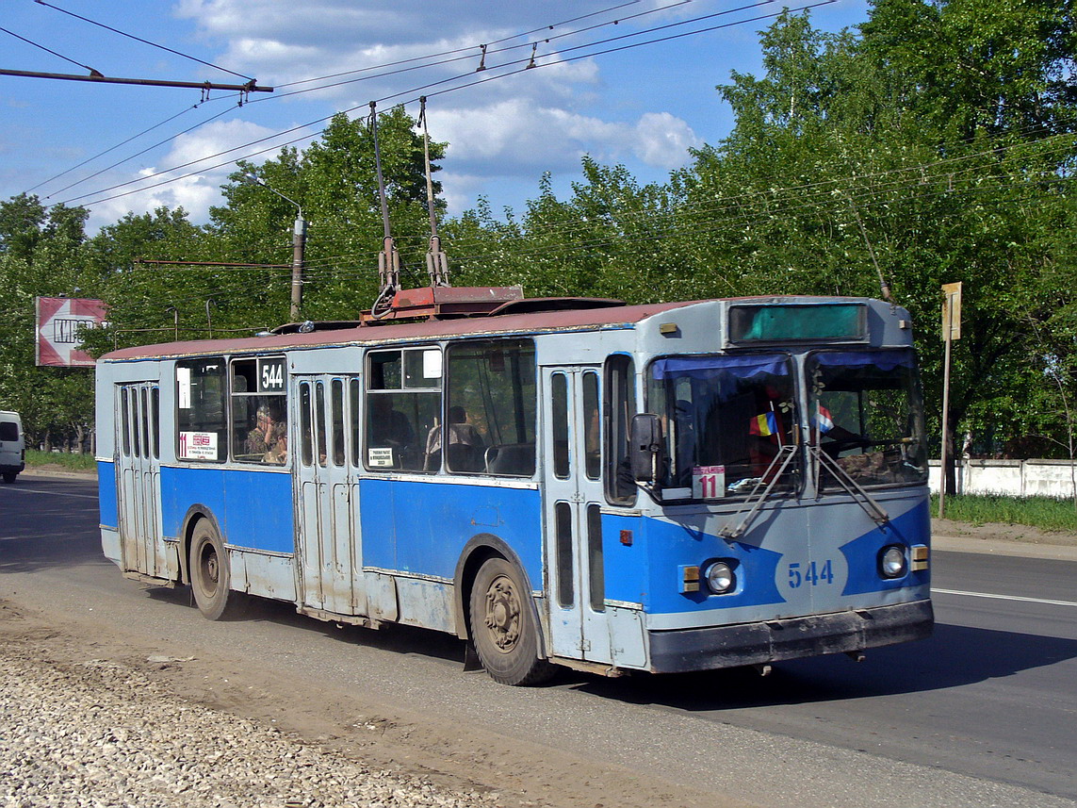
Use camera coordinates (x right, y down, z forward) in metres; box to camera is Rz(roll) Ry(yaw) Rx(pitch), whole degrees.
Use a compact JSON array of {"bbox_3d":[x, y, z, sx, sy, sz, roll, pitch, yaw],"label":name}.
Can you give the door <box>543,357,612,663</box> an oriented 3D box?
[{"bbox_3d":[0.307,0.846,14.352,0.080,2.260,0.810,-2,1,-33],"label":"door"}]

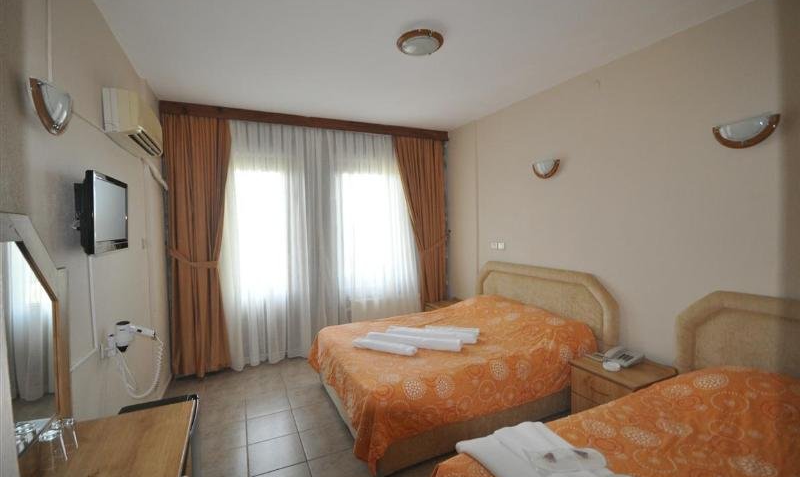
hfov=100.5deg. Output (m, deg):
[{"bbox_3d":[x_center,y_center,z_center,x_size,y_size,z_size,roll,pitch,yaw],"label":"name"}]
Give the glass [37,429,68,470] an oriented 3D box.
[{"bbox_3d":[-1.074,0.654,1.028,0.067,0.090,0.067,-2,3,-26],"label":"glass"}]

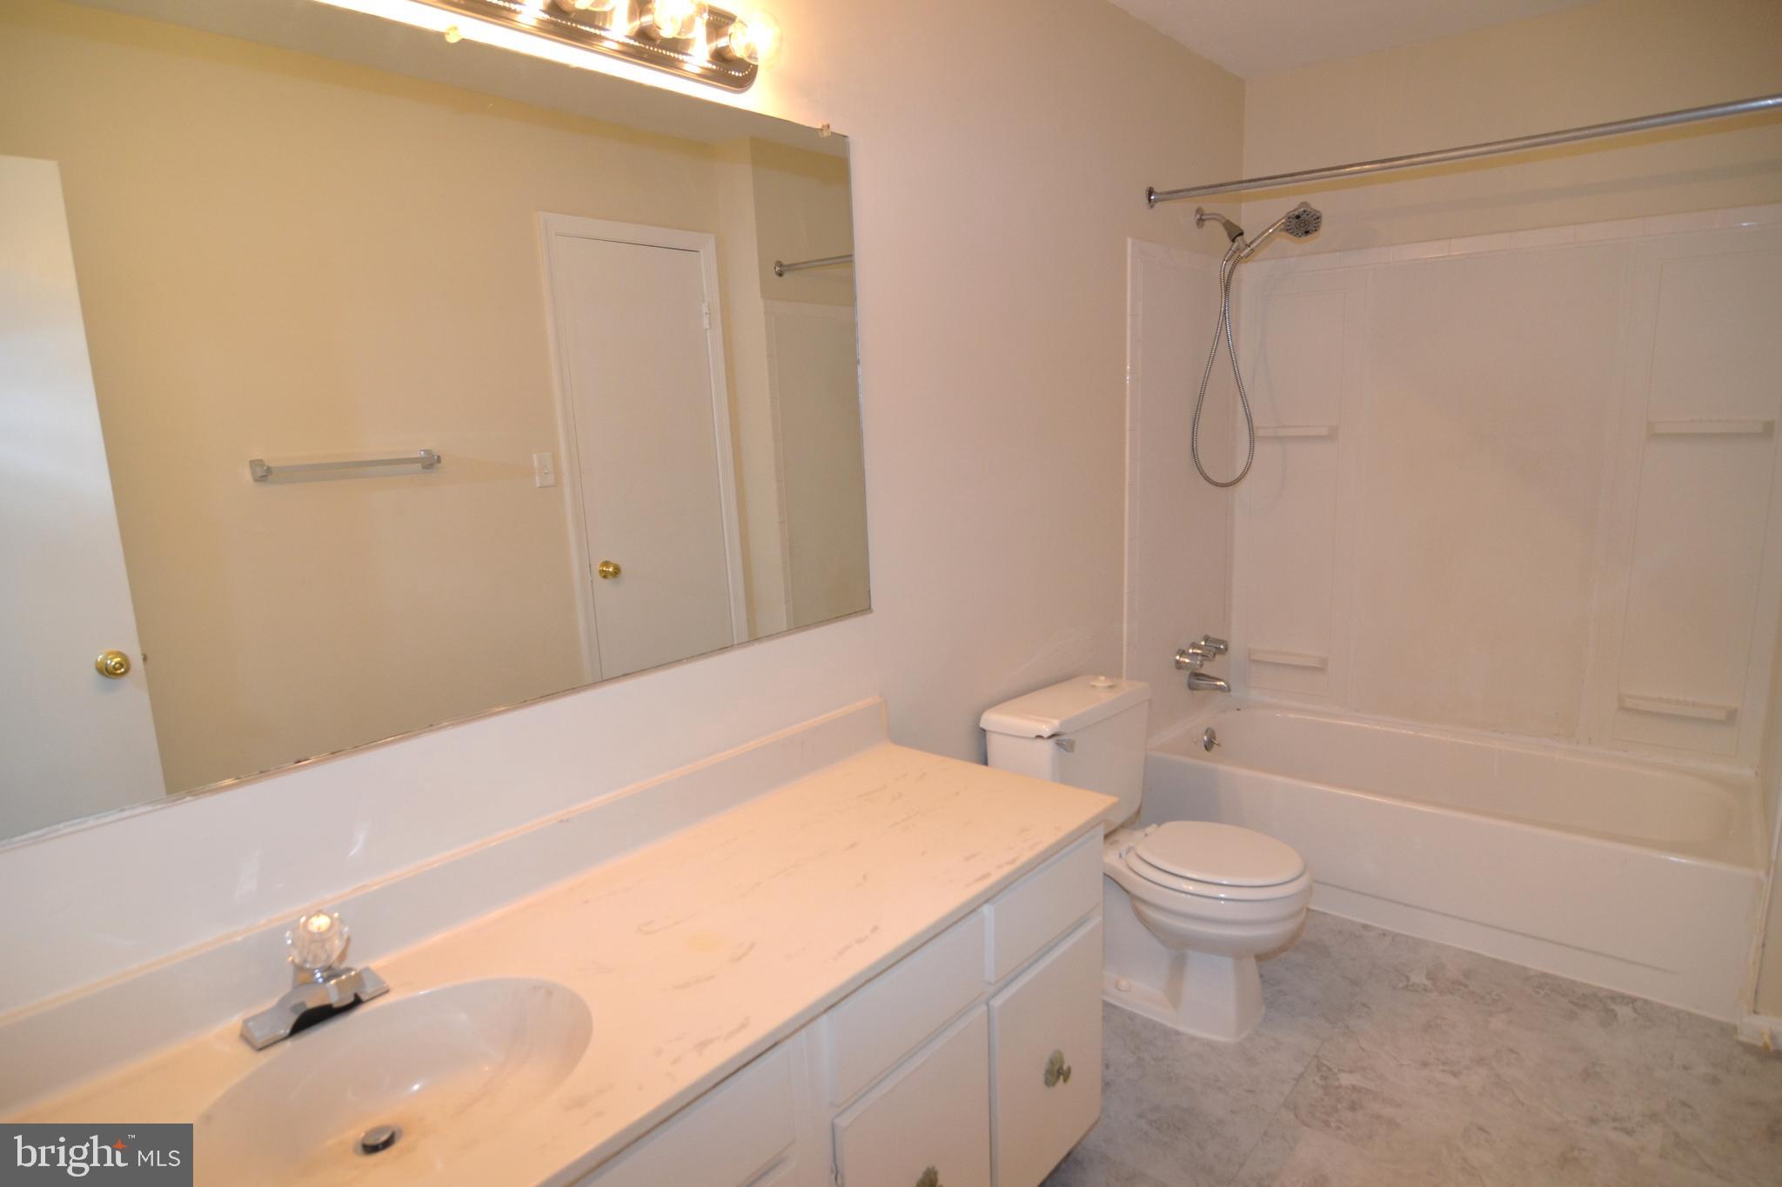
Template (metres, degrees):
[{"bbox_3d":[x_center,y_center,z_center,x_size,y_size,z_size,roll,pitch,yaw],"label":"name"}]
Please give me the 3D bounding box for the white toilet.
[{"bbox_3d":[0.679,0.663,2.277,0.710,0.727,0.455,8,16,41],"label":"white toilet"}]

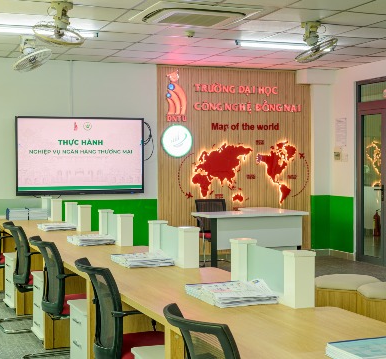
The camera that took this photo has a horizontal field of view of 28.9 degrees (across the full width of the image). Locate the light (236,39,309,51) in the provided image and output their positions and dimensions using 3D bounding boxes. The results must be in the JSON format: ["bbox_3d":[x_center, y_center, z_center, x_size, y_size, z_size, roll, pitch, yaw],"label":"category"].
[{"bbox_3d":[1.049,-1.489,8.329,1.230,0.070,0.090,-1,1,-22],"label":"light"}]

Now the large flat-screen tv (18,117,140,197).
[{"bbox_3d":[-1.454,-0.303,9.799,1.690,0.990,0.070,-1,1,-22],"label":"large flat-screen tv"}]

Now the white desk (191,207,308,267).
[{"bbox_3d":[0.622,0.805,9.834,1.470,0.760,1.200,-1,1,-22],"label":"white desk"}]

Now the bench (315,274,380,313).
[{"bbox_3d":[1.288,1.034,6.212,0.560,0.430,0.450,0,1,23],"label":"bench"}]

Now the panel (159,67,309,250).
[{"bbox_3d":[0.638,-0.250,10.661,2.404,2.650,0.050,-1,1,-22],"label":"panel"}]

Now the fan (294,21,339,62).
[{"bbox_3d":[1.186,-1.330,7.224,0.400,0.390,0.410,0,1,0],"label":"fan"}]

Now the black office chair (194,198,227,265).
[{"bbox_3d":[0.287,0.729,10.216,0.540,0.900,0.580,0,1,-17],"label":"black office chair"}]

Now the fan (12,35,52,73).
[{"bbox_3d":[-1.747,-1.352,8.106,0.410,0.390,0.420,0,1,0],"label":"fan"}]

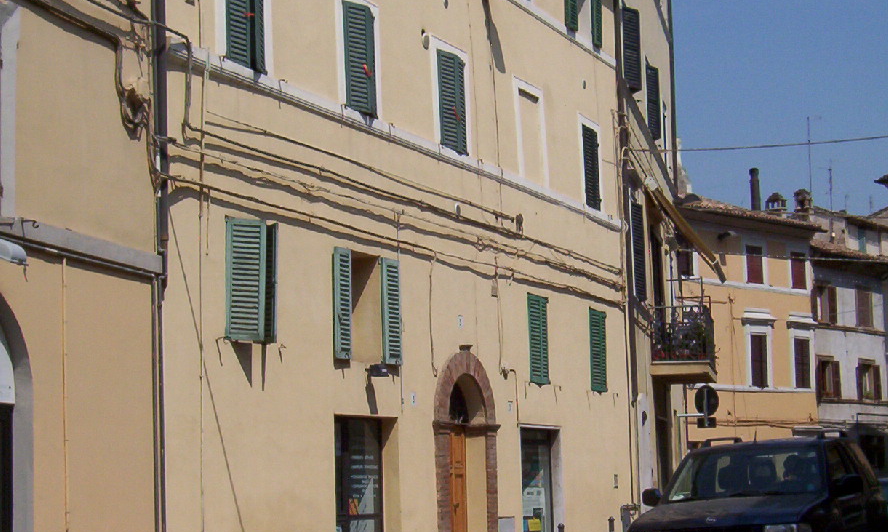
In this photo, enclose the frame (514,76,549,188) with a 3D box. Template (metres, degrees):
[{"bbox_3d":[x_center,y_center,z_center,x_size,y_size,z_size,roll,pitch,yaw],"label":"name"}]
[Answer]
[{"bbox_3d":[1.169,-1.804,23.570,0.070,1.350,0.990,-6,-9,24],"label":"frame"}]

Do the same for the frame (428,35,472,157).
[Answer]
[{"bbox_3d":[0.088,-2.152,22.218,0.100,1.354,1.214,-5,-8,24],"label":"frame"}]

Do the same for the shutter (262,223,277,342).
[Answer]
[{"bbox_3d":[-1.667,0.159,16.855,0.045,1.160,0.345,0,-8,-16],"label":"shutter"}]

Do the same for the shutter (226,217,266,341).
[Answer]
[{"bbox_3d":[-1.920,0.113,16.959,0.480,1.176,0.050,5,-10,-44],"label":"shutter"}]

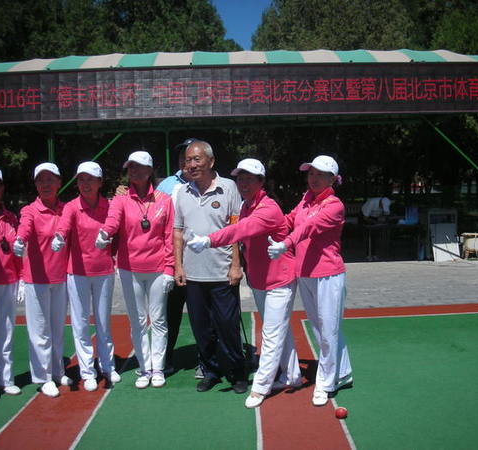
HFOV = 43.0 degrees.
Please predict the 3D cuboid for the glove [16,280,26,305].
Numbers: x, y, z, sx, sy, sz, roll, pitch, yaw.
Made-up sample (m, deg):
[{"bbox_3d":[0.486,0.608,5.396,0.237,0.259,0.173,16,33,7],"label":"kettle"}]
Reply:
[{"bbox_3d":[-1.553,0.476,4.313,0.075,0.180,0.100,-3,4,-15],"label":"glove"}]

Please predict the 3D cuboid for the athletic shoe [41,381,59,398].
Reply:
[{"bbox_3d":[-1.341,1.148,4.298,0.095,0.095,0.235,-5,5,-34],"label":"athletic shoe"}]

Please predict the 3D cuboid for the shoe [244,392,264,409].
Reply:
[{"bbox_3d":[0.117,1.141,4.039,0.090,0.090,0.240,1,5,32],"label":"shoe"}]

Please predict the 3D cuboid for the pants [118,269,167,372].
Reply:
[{"bbox_3d":[-0.699,0.652,4.391,0.360,0.840,0.270,-1,4,-3],"label":"pants"}]

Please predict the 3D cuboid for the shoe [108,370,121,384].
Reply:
[{"bbox_3d":[-0.924,1.093,4.465,0.090,0.100,0.240,-3,5,-23],"label":"shoe"}]

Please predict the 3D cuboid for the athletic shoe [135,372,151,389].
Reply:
[{"bbox_3d":[-0.695,1.125,4.492,0.090,0.090,0.245,-1,4,1],"label":"athletic shoe"}]

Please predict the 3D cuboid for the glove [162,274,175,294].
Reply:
[{"bbox_3d":[-0.501,0.428,4.314,0.090,0.155,0.080,-1,4,-3],"label":"glove"}]

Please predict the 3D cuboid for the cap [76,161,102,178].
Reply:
[{"bbox_3d":[-1.097,-0.403,4.430,0.175,0.135,0.260,0,3,12],"label":"cap"}]

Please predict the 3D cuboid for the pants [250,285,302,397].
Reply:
[{"bbox_3d":[0.254,0.707,4.117,0.340,0.820,0.420,2,5,33],"label":"pants"}]

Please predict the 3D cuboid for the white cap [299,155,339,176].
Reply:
[{"bbox_3d":[0.551,-0.401,4.100,0.265,0.140,0.175,4,1,-33],"label":"white cap"}]

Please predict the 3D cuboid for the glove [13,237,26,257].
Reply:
[{"bbox_3d":[-1.421,0.139,3.928,0.085,0.130,0.130,-3,4,-12],"label":"glove"}]

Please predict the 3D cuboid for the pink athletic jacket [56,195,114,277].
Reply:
[{"bbox_3d":[-1.078,0.075,4.325,0.410,0.610,0.480,-2,4,-4],"label":"pink athletic jacket"}]

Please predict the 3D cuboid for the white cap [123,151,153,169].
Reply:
[{"bbox_3d":[-0.736,-0.478,4.440,0.175,0.135,0.260,1,1,28],"label":"white cap"}]

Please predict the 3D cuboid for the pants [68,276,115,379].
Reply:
[{"bbox_3d":[-1.079,0.708,4.522,0.350,0.850,0.300,-2,4,-8],"label":"pants"}]

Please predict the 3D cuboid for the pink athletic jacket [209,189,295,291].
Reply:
[{"bbox_3d":[0.082,0.061,4.046,0.450,0.660,0.550,2,6,42],"label":"pink athletic jacket"}]

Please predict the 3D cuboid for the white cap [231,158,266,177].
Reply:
[{"bbox_3d":[0.064,-0.387,4.080,0.175,0.135,0.260,3,4,45],"label":"white cap"}]

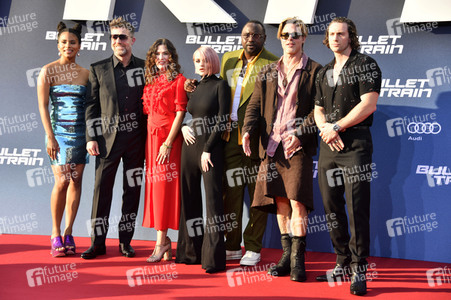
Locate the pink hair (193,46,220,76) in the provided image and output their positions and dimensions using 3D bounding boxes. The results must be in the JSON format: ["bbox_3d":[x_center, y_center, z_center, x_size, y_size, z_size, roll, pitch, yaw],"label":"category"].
[{"bbox_3d":[-0.142,-0.677,8.100,0.195,0.225,0.220,2,4,25],"label":"pink hair"}]

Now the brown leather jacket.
[{"bbox_3d":[0.408,-0.301,7.547,0.550,0.710,0.340,2,5,12],"label":"brown leather jacket"}]

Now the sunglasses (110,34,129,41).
[{"bbox_3d":[-0.812,-0.866,8.187,0.145,0.045,0.130,2,5,17],"label":"sunglasses"}]

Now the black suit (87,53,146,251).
[{"bbox_3d":[-0.846,0.008,8.294,0.520,1.490,0.340,1,5,3],"label":"black suit"}]

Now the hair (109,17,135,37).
[{"bbox_3d":[-0.797,-0.953,8.208,0.175,0.150,0.200,2,5,17],"label":"hair"}]

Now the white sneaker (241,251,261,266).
[{"bbox_3d":[0.195,0.803,8.136,0.112,0.110,0.300,2,5,20],"label":"white sneaker"}]

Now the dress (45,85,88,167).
[{"bbox_3d":[-1.235,-0.197,8.319,0.340,0.625,0.250,1,5,0],"label":"dress"}]

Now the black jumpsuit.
[{"bbox_3d":[-0.163,0.178,7.887,0.400,1.440,0.330,4,6,30],"label":"black jumpsuit"}]

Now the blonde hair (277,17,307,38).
[{"bbox_3d":[0.474,-0.857,7.477,0.200,0.170,0.230,1,5,10],"label":"blonde hair"}]

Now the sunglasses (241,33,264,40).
[{"bbox_3d":[0.217,-0.883,8.300,0.147,0.050,0.145,2,4,16],"label":"sunglasses"}]

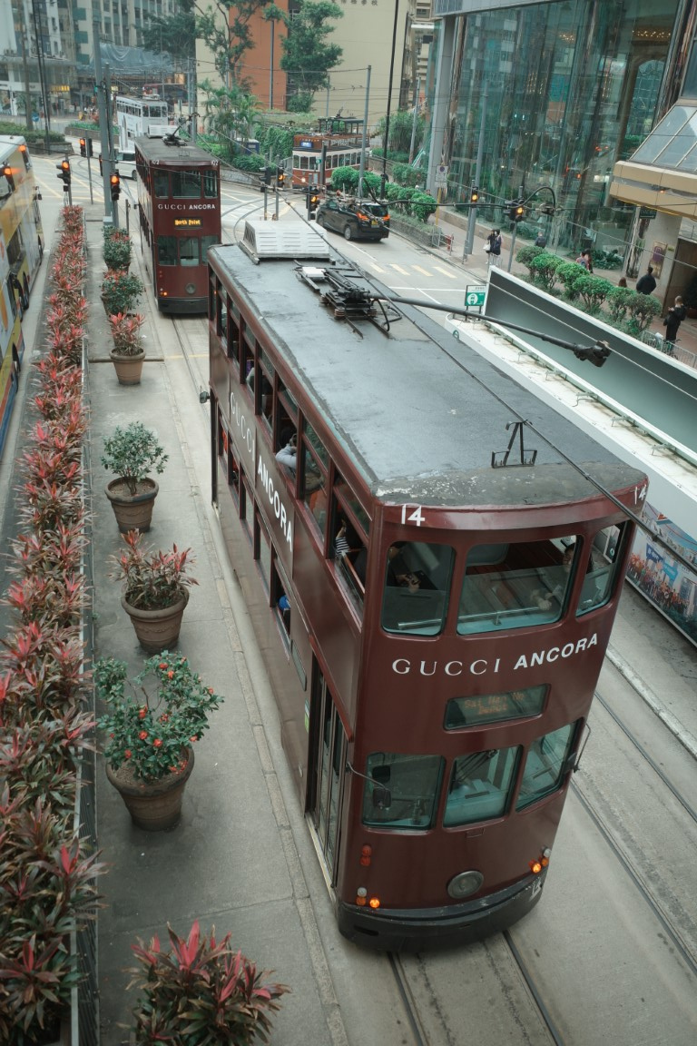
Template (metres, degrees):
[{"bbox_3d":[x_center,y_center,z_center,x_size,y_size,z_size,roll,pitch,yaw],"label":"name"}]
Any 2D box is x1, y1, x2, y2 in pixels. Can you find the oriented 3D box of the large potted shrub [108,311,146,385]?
[{"bbox_3d":[-5.300,-4.200,19.550,0.900,1.620,0.880,-5,30,-15],"label":"large potted shrub"}]

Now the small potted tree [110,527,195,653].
[{"bbox_3d":[-2.505,0.880,10.620,1.060,1.550,1.020,-5,30,-15],"label":"small potted tree"}]

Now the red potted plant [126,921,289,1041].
[{"bbox_3d":[-0.921,3.445,5.522,1.020,1.620,1.000,-5,30,-15],"label":"red potted plant"}]

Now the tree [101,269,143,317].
[{"bbox_3d":[-6.790,-6.700,24.203,1.200,1.450,1.150,-5,30,-15],"label":"tree"}]

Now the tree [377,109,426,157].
[{"bbox_3d":[4.525,-33.798,70.500,4.200,4.700,4.000,-5,30,-15],"label":"tree"}]

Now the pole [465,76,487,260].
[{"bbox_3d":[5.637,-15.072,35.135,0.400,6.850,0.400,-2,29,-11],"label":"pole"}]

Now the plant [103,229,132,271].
[{"bbox_3d":[-7.783,-8.869,27.415,0.980,1.600,0.950,-5,30,-15],"label":"plant"}]

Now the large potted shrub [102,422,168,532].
[{"bbox_3d":[-3.374,-0.695,12.815,0.960,1.660,0.930,-5,30,-15],"label":"large potted shrub"}]

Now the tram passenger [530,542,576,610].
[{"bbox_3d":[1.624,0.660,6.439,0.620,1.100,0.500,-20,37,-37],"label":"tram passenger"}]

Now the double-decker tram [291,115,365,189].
[{"bbox_3d":[-1.081,-26.428,57.986,2.000,4.400,9.000,14,30,19],"label":"double-decker tram"}]

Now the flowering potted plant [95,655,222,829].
[{"bbox_3d":[-1.863,2.244,8.061,1.180,1.720,1.100,-5,30,-15],"label":"flowering potted plant"}]

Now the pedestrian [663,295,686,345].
[{"bbox_3d":[9.796,-5.987,24.616,0.480,1.720,0.580,10,29,10],"label":"pedestrian"}]

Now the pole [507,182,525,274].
[{"bbox_3d":[6.737,-11.845,32.969,0.600,3.350,0.500,-2,29,-11],"label":"pole"}]

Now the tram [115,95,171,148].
[{"bbox_3d":[-16.729,-31.888,65.991,2.000,4.450,9.000,-12,32,-27],"label":"tram"}]

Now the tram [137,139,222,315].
[{"bbox_3d":[-5.978,-10.523,28.209,2.020,4.640,9.000,-5,30,-15],"label":"tram"}]

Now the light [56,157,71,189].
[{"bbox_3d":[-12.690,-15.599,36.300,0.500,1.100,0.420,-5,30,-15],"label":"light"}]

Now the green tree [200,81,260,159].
[{"bbox_3d":[-9.394,-31.754,64.000,4.800,6.800,4.500,-5,30,-15],"label":"green tree"}]

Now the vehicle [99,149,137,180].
[{"bbox_3d":[-14.601,-24.724,56.348,4.600,1.780,1.850,11,29,13],"label":"vehicle"}]

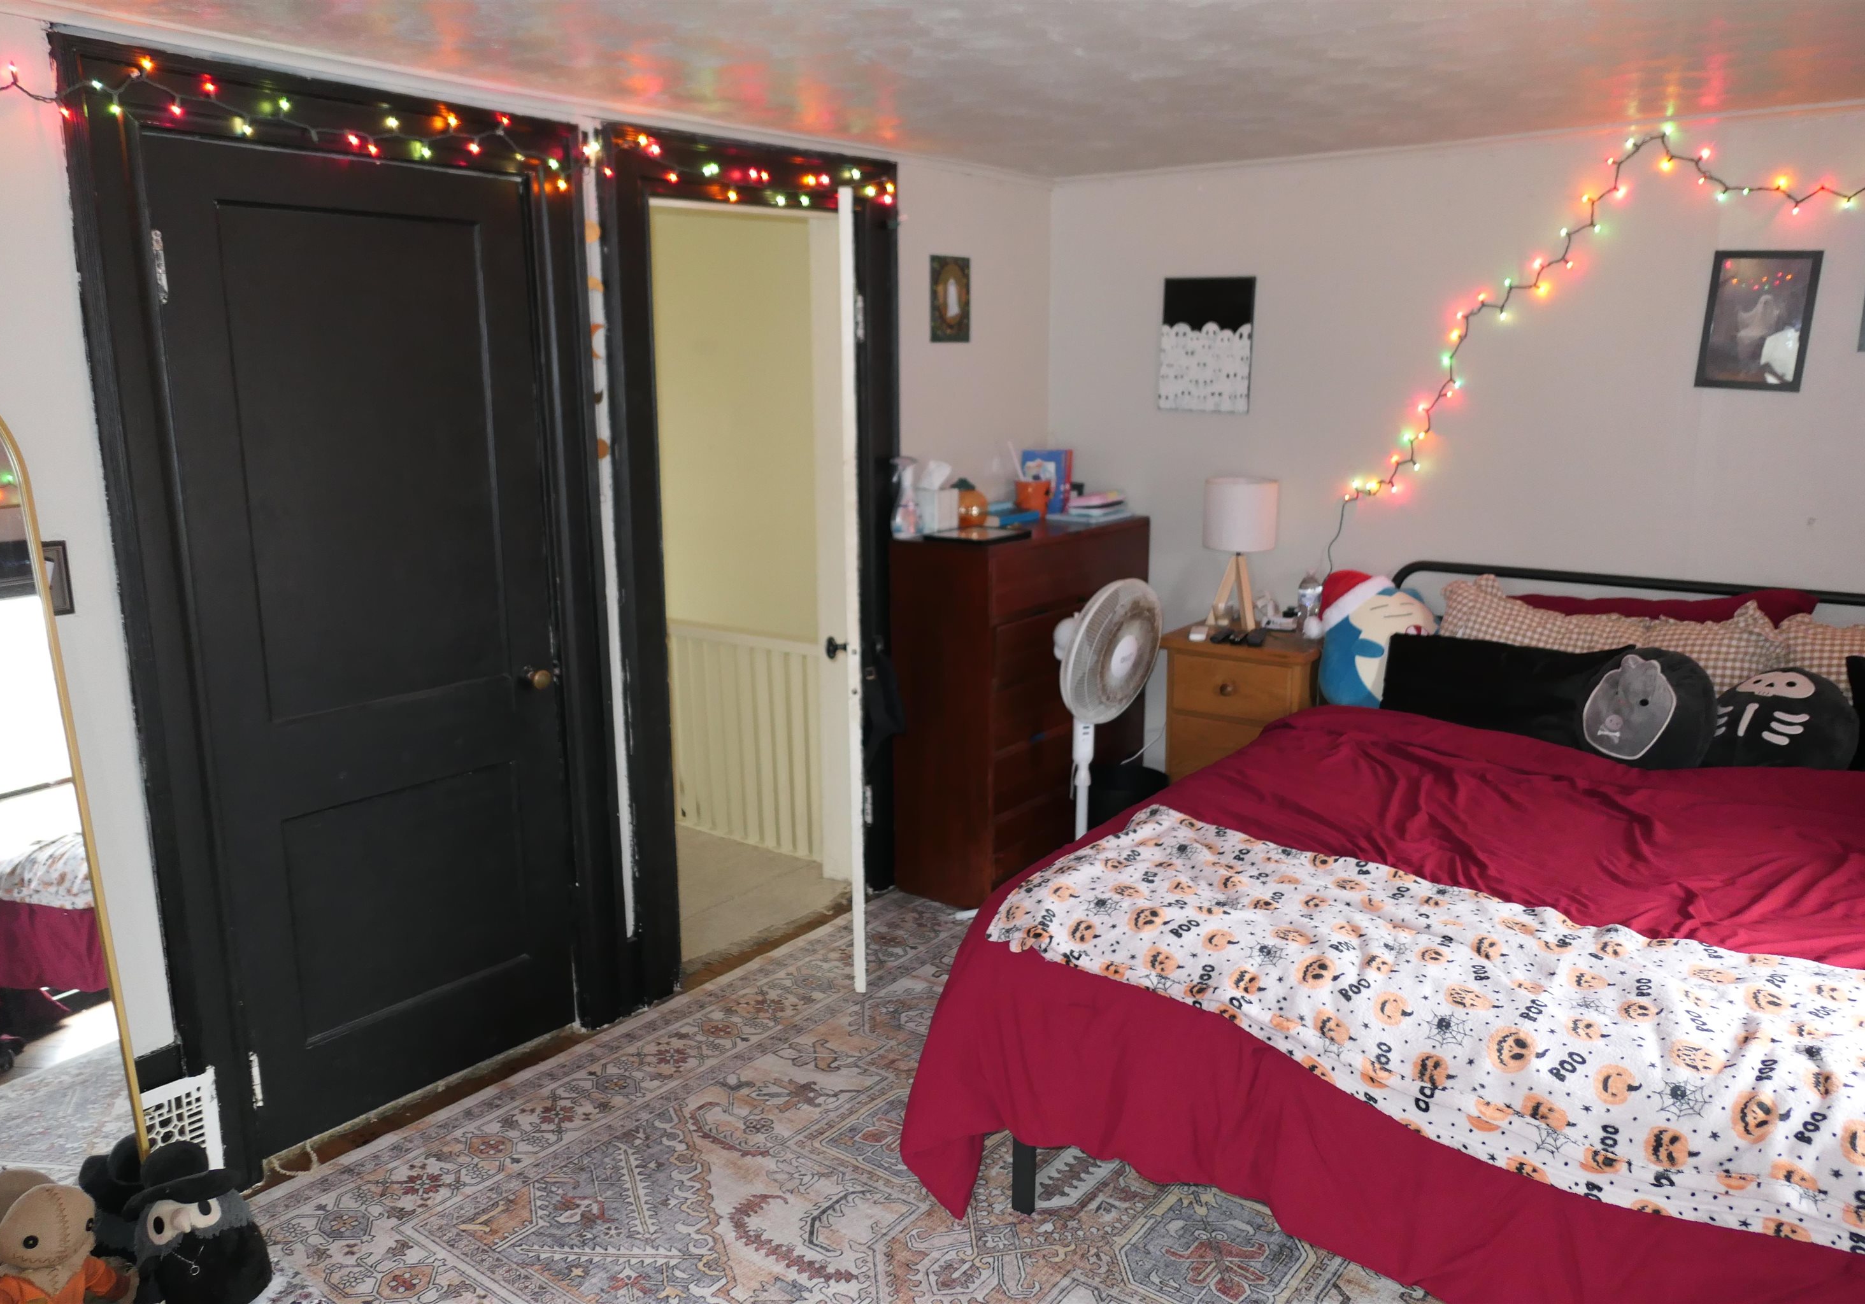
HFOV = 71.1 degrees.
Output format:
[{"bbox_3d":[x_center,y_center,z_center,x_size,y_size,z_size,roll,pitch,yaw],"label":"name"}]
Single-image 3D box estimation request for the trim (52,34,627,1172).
[{"bbox_3d":[-1.146,-0.059,2.807,0.120,2.165,1.060,10,16,39],"label":"trim"}]

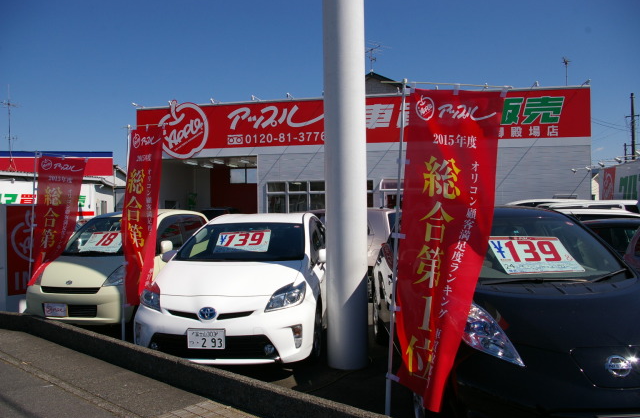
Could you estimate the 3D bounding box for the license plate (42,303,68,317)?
[{"bbox_3d":[-3.300,1.255,6.650,0.330,0.165,0.025,-1,0,13],"label":"license plate"}]

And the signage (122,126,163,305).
[{"bbox_3d":[-1.760,0.080,5.350,0.500,1.780,0.200,-1,0,30],"label":"signage"}]

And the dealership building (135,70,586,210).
[{"bbox_3d":[1.550,-0.970,20.800,14.600,5.100,8.000,-1,0,12],"label":"dealership building"}]

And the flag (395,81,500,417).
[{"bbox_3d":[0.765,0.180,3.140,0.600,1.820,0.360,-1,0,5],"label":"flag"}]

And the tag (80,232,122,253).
[{"bbox_3d":[-3.070,0.474,7.600,0.594,0.020,0.420,-3,39,13],"label":"tag"}]

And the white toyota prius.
[{"bbox_3d":[-0.790,0.805,6.700,1.760,1.490,4.470,-1,0,4],"label":"white toyota prius"}]

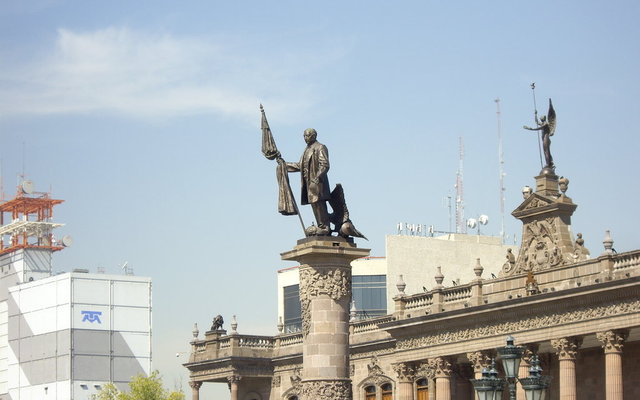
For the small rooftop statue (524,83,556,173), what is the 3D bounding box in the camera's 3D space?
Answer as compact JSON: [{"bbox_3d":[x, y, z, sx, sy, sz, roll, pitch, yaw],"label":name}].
[{"bbox_3d":[11.508,-3.758,110.000,1.700,4.650,1.150,4,-10,-26],"label":"small rooftop statue"}]

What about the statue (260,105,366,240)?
[{"bbox_3d":[-0.111,-0.666,52.000,2.250,3.380,1.250,4,-11,-29],"label":"statue"}]

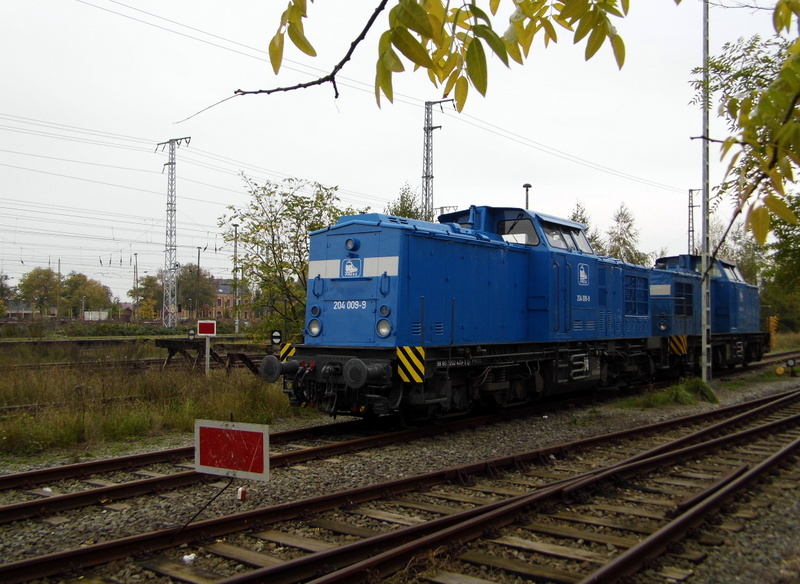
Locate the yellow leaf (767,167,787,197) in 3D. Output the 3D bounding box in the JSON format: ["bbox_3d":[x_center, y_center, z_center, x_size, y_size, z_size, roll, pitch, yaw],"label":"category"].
[{"bbox_3d":[0.585,-0.172,1.220,0.023,0.060,0.013,-36,-18,14],"label":"yellow leaf"}]

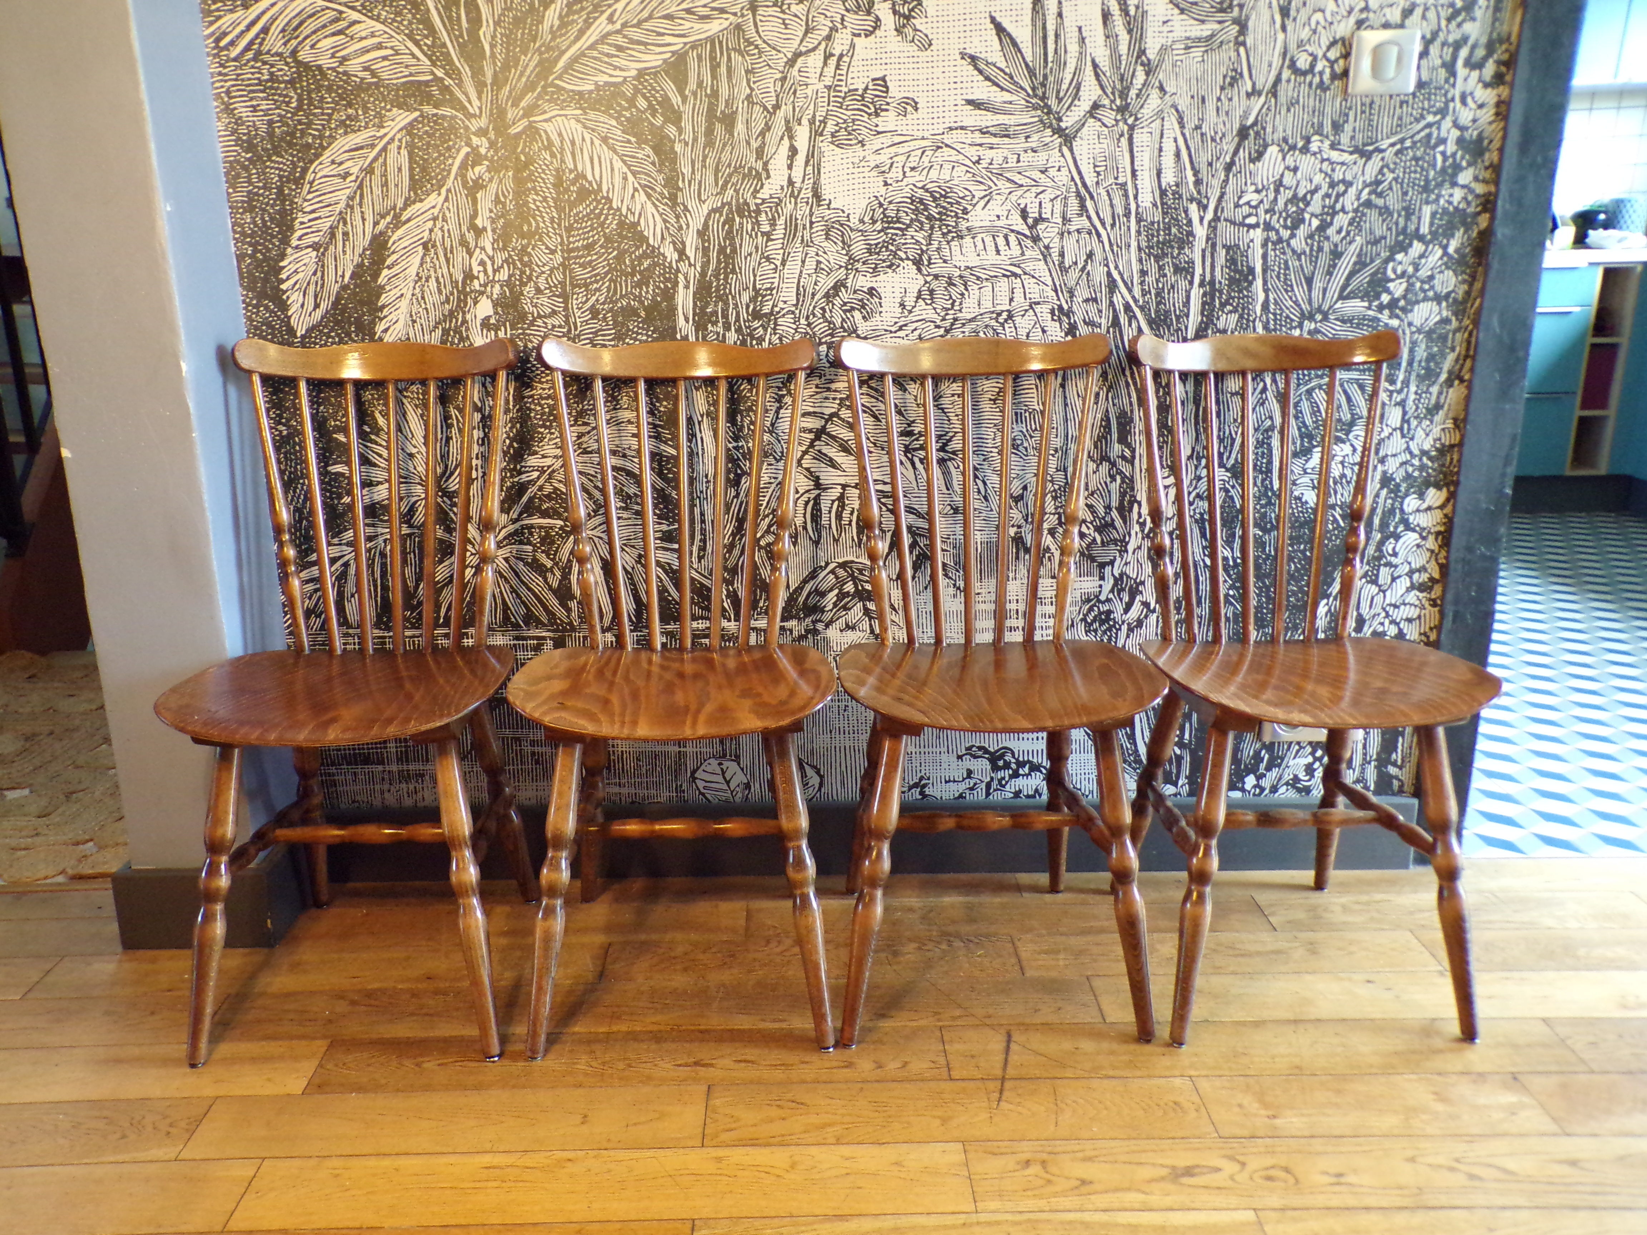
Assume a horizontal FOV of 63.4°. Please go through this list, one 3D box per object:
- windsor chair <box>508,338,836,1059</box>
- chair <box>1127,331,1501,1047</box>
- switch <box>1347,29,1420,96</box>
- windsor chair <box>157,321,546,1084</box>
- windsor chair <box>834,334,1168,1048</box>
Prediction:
[{"bbox_3d":[-0.192,0.084,1.787,0.430,0.864,0.468,-1,17,-2],"label":"windsor chair"},{"bbox_3d":[0.637,0.075,1.804,0.430,0.864,0.468,-1,17,-2],"label":"chair"},{"bbox_3d":[0.762,-0.753,1.806,0.083,0.082,0.012,-1,17,-1],"label":"switch"},{"bbox_3d":[-0.615,0.089,1.778,0.430,0.864,0.468,-1,17,-1],"label":"windsor chair"},{"bbox_3d":[0.221,0.077,1.803,0.430,0.864,0.468,-1,17,-2],"label":"windsor chair"}]

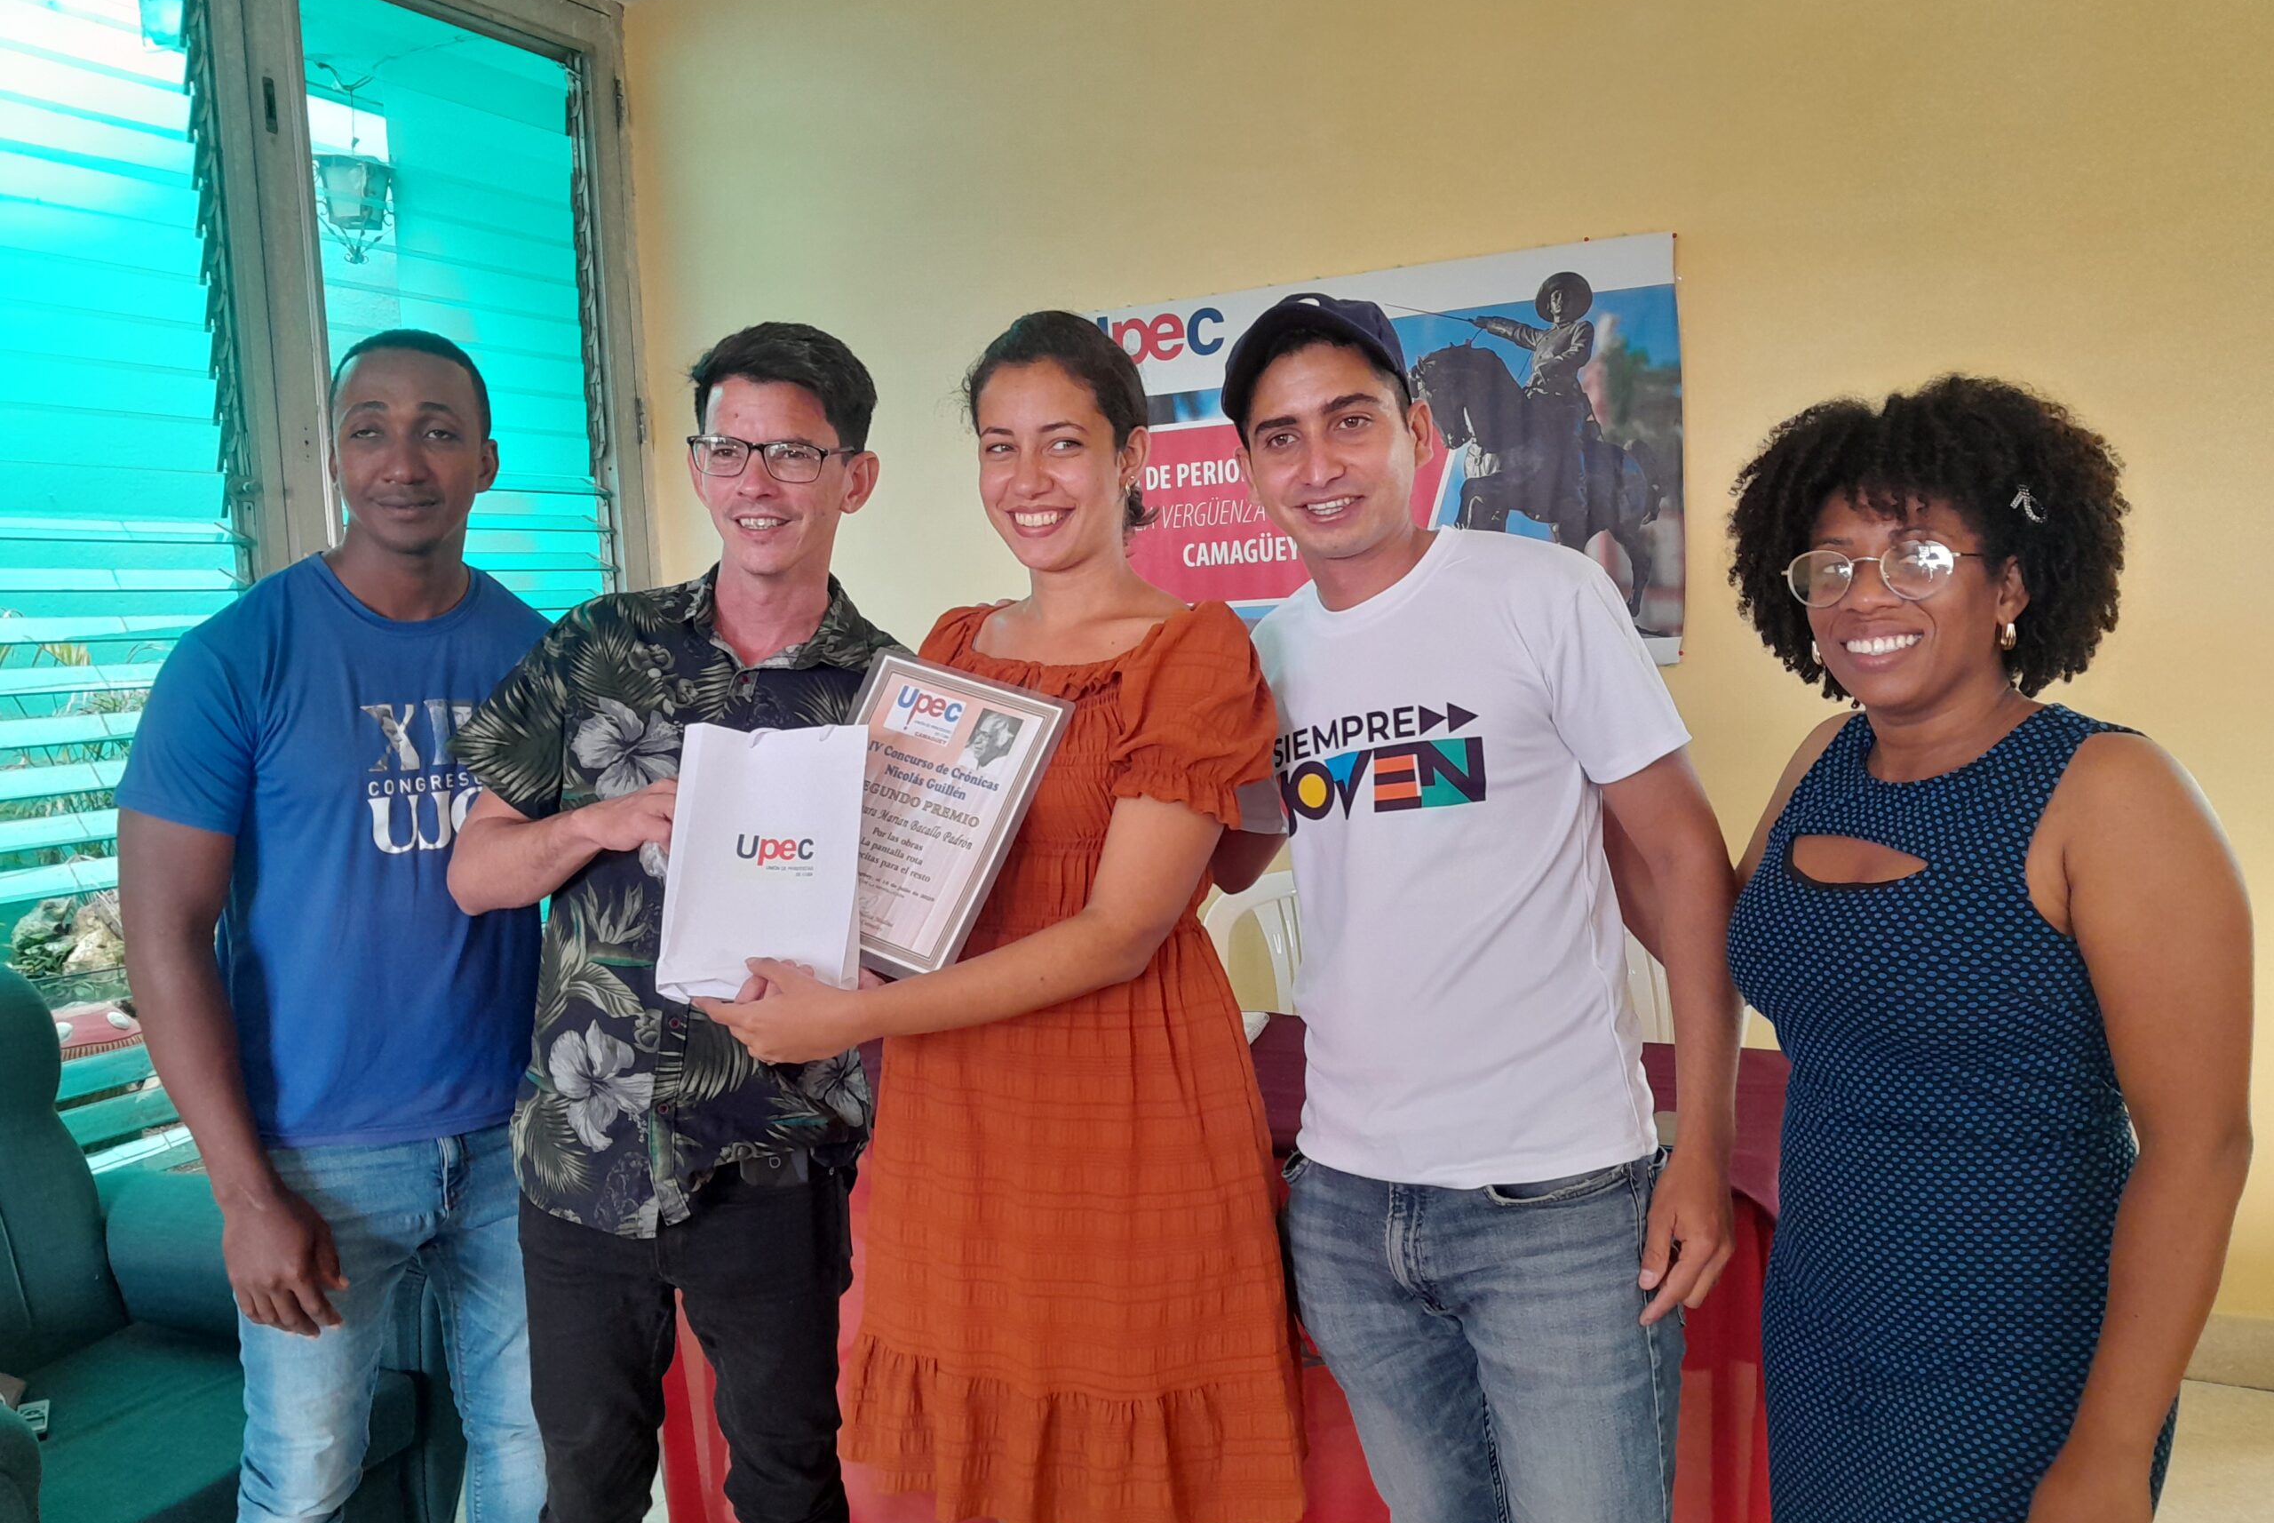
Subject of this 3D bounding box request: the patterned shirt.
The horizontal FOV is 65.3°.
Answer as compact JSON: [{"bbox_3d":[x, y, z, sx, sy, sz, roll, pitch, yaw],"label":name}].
[{"bbox_3d":[-0.437,0.125,1.740,0.470,0.630,0.280,-2,5,8],"label":"patterned shirt"}]

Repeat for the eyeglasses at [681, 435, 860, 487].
[{"bbox_3d":[-0.340,-0.290,1.709,0.138,0.044,0.142,6,10,6],"label":"eyeglasses"}]

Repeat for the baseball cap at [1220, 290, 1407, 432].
[{"bbox_3d":[0.159,-0.357,1.600,0.175,0.135,0.250,-15,-4,14],"label":"baseball cap"}]

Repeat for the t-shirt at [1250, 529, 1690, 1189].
[{"bbox_3d":[0.313,0.085,1.730,0.470,0.630,0.280,-2,6,36],"label":"t-shirt"}]

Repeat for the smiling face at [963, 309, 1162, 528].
[{"bbox_3d":[-0.070,-0.298,1.620,0.160,0.220,0.190,-5,5,21],"label":"smiling face"}]

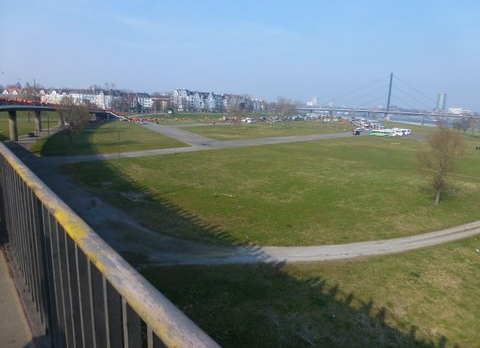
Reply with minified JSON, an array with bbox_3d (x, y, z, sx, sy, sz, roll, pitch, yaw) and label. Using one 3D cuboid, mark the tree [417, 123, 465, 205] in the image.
[{"bbox_3d":[22.680,-1.160,38.043,4.724,9.362,4.582,9,13,31],"label":"tree"}]

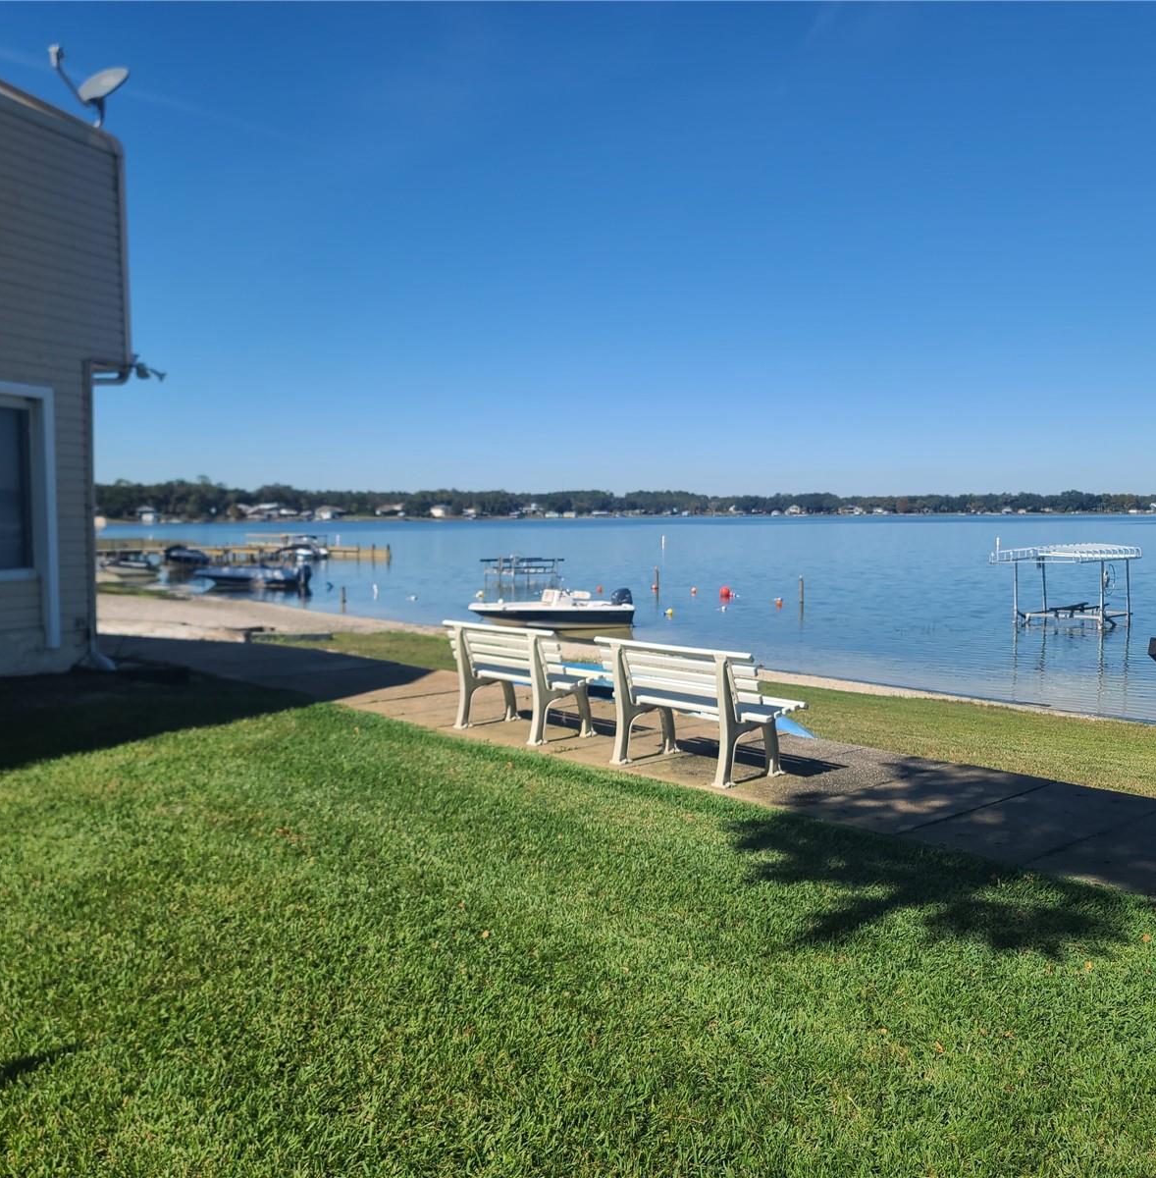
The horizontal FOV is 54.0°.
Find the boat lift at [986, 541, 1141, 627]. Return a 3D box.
[{"bbox_3d":[17.400,-0.223,40.380,3.100,2.850,5.500,4,5,43],"label":"boat lift"}]

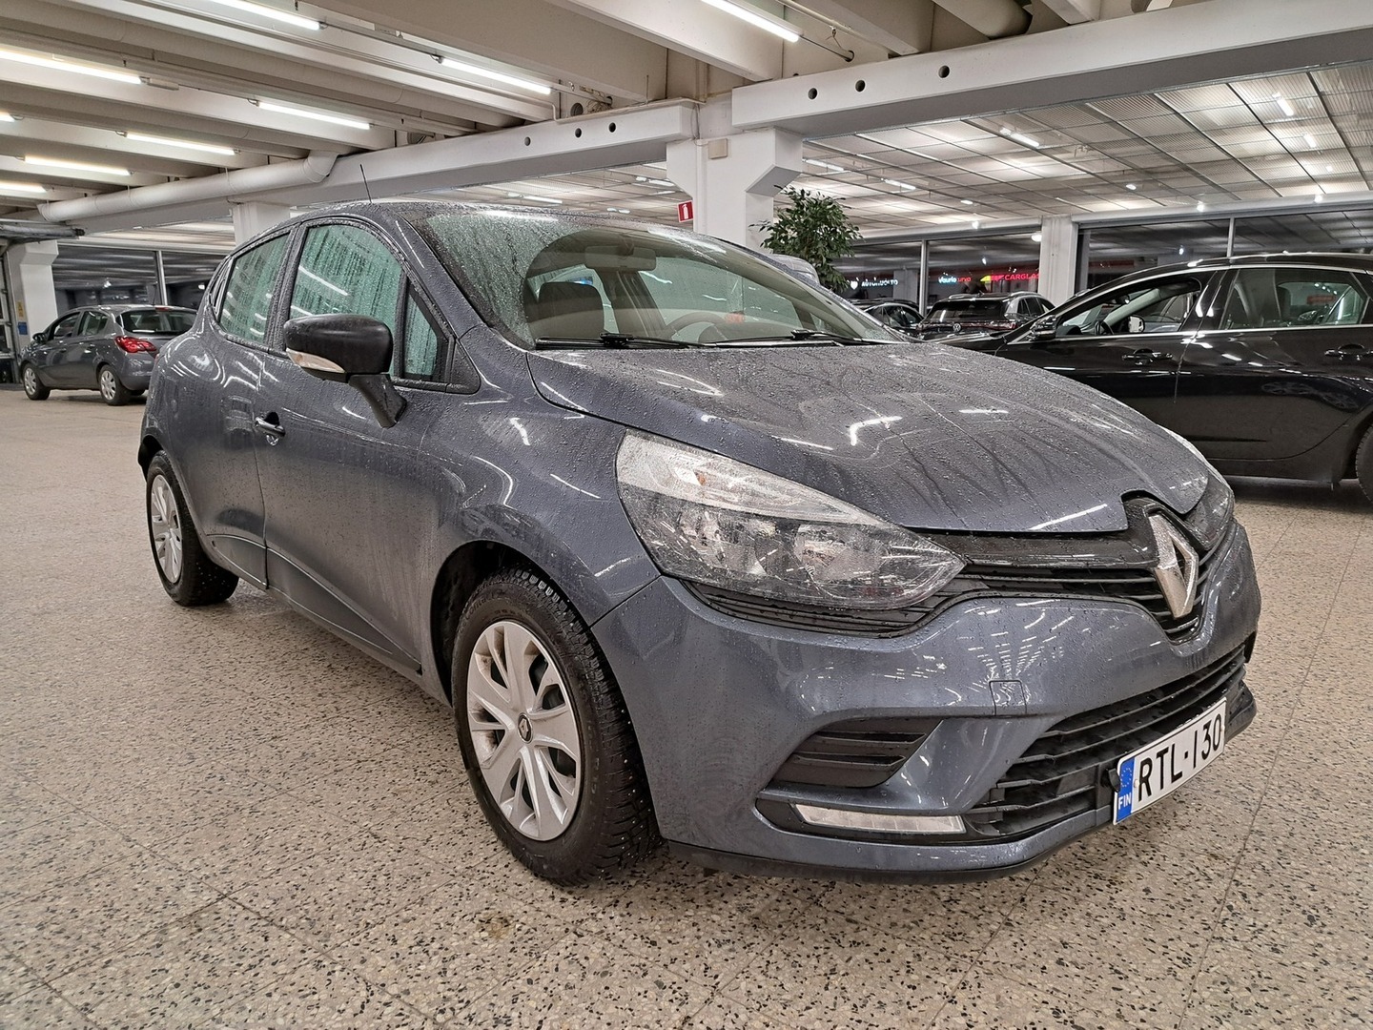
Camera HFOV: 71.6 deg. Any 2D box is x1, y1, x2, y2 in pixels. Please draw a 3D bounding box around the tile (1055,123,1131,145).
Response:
[{"bbox_3d":[4.686,-4.301,10.747,0.600,0.030,1.170,8,14,37],"label":"tile"}]

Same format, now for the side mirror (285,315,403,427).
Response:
[{"bbox_3d":[-0.755,-0.318,2.122,0.210,0.255,0.235,-9,14,-40],"label":"side mirror"}]

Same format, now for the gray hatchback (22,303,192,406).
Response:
[{"bbox_3d":[-9.240,-2.623,15.459,4.020,1.480,1.780,7,13,33],"label":"gray hatchback"}]

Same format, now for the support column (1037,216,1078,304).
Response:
[{"bbox_3d":[7.208,-4.149,18.648,0.571,3.234,0.420,8,14,36],"label":"support column"}]

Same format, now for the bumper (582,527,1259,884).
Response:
[{"bbox_3d":[0.682,0.261,1.920,1.710,0.530,0.600,-9,14,-41],"label":"bumper"}]

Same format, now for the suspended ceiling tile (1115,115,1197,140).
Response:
[{"bbox_3d":[5.162,-4.233,10.379,0.600,0.030,1.170,8,14,37],"label":"suspended ceiling tile"}]

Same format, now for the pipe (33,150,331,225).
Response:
[{"bbox_3d":[-8.171,-4.996,14.857,9.046,0.440,0.460,8,14,36],"label":"pipe"}]

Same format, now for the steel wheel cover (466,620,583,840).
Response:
[{"bbox_3d":[-0.308,0.410,1.825,0.060,0.423,0.423,-9,14,-39],"label":"steel wheel cover"}]

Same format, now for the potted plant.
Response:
[{"bbox_3d":[1.212,-1.958,9.391,0.988,2.410,0.969,0,11,0],"label":"potted plant"}]

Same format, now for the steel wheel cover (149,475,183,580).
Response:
[{"bbox_3d":[-2.023,0.055,3.732,0.060,0.423,0.423,-9,14,-41],"label":"steel wheel cover"}]

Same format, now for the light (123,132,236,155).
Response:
[{"bbox_3d":[-6.803,-4.985,12.806,0.090,0.090,1.500,8,14,36],"label":"light"}]

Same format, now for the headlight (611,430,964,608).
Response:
[{"bbox_3d":[0.143,0.009,1.553,0.370,0.280,0.470,-9,14,-40],"label":"headlight"}]

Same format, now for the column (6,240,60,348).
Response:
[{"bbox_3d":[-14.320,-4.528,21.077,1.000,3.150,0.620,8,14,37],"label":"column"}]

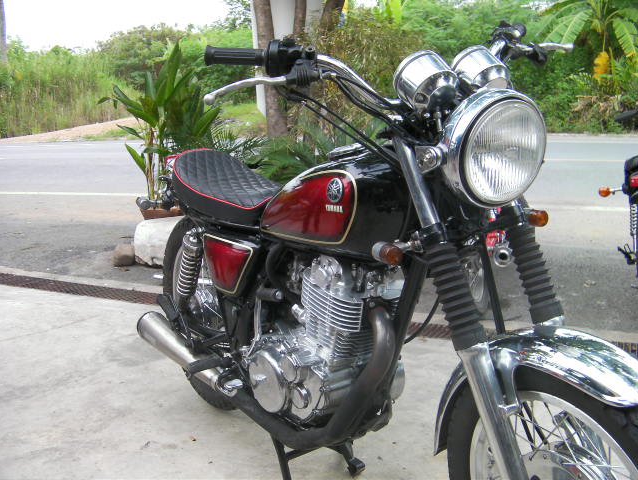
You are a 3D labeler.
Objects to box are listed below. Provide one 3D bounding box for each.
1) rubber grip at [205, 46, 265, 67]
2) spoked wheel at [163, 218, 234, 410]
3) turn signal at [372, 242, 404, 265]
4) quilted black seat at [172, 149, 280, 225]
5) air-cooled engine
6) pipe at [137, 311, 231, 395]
[{"bbox_3d":[-0.160,-0.349,1.340,0.120,0.036,0.036,-3,13,-14],"label":"rubber grip"},{"bbox_3d":[-0.356,0.237,2.343,0.115,0.650,0.650,-10,16,-33],"label":"spoked wheel"},{"bbox_3d":[0.122,0.024,1.253,0.040,0.040,0.064,-7,15,-26],"label":"turn signal"},{"bbox_3d":[-0.263,-0.158,2.103,0.245,0.165,0.680,-10,16,-33],"label":"quilted black seat"},{"bbox_3d":[0.055,0.228,1.717,0.335,0.445,0.410,-10,16,-33],"label":"air-cooled engine"},{"bbox_3d":[-0.409,0.349,2.115,0.088,0.088,0.498,-11,21,-38],"label":"pipe"}]

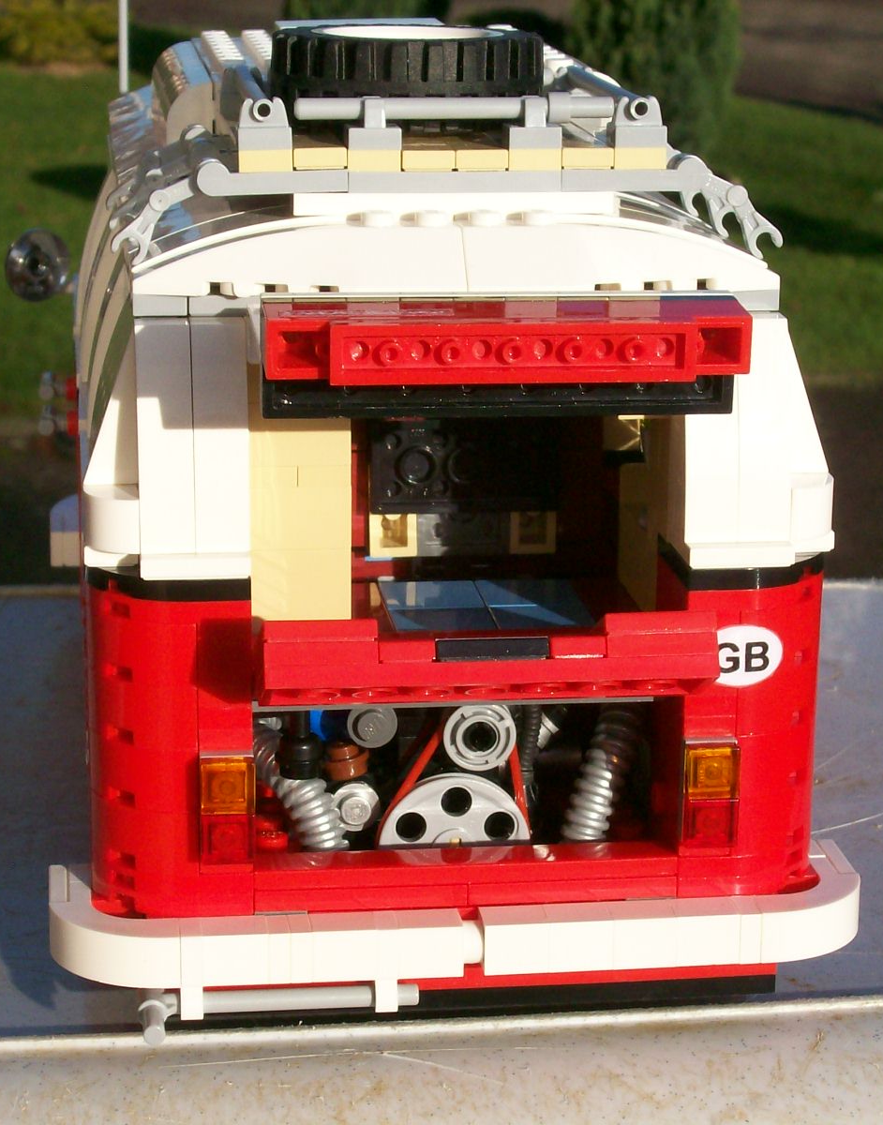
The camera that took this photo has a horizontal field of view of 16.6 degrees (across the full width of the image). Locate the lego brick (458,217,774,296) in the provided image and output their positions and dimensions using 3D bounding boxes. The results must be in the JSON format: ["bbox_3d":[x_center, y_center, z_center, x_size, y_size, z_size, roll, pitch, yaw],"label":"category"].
[{"bbox_3d":[0.026,-0.047,0.452,0.048,0.011,0.008,-1,15,-7],"label":"lego brick"}]

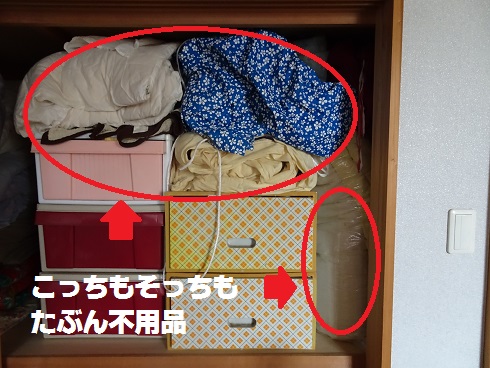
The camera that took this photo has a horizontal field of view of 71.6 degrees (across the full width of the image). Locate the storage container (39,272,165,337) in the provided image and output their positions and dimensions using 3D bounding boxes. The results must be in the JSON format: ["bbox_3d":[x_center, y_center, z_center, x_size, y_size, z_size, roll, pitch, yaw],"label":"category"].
[{"bbox_3d":[-0.452,0.387,1.385,0.424,0.222,0.550,0,3,0],"label":"storage container"}]

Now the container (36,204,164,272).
[{"bbox_3d":[-0.457,0.164,1.372,0.431,0.225,0.550,0,3,0],"label":"container"}]

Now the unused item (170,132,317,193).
[{"bbox_3d":[-0.007,-0.080,1.278,0.460,0.197,0.440,0,3,0],"label":"unused item"}]

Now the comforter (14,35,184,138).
[{"bbox_3d":[-0.492,-0.337,1.333,0.565,0.340,0.520,0,3,0],"label":"comforter"}]

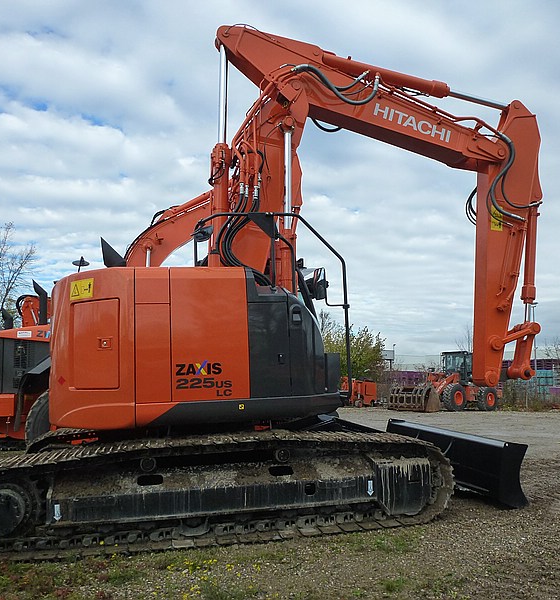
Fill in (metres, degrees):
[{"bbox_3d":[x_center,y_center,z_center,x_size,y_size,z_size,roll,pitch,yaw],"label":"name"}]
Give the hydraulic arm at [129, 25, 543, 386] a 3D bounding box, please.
[{"bbox_3d":[1.304,-1.117,7.202,4.530,4.600,0.900,-1,-8,-11],"label":"hydraulic arm"}]

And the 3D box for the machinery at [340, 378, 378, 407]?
[{"bbox_3d":[4.586,5.354,32.000,2.000,1.650,1.200,6,-10,-41],"label":"machinery"}]

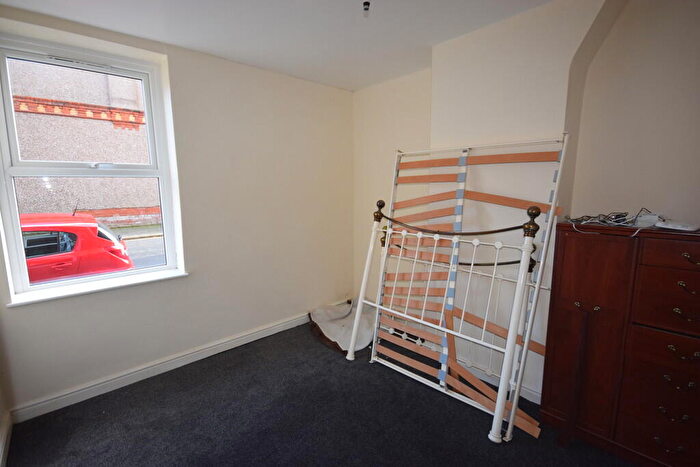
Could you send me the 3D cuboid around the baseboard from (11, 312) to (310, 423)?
[{"bbox_3d":[-1.229,1.066,2.914,2.653,0.107,0.027,-8,12,-41],"label":"baseboard"}]

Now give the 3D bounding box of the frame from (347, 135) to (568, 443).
[{"bbox_3d":[0.639,0.261,2.365,0.542,1.860,1.377,-9,13,-43],"label":"frame"}]

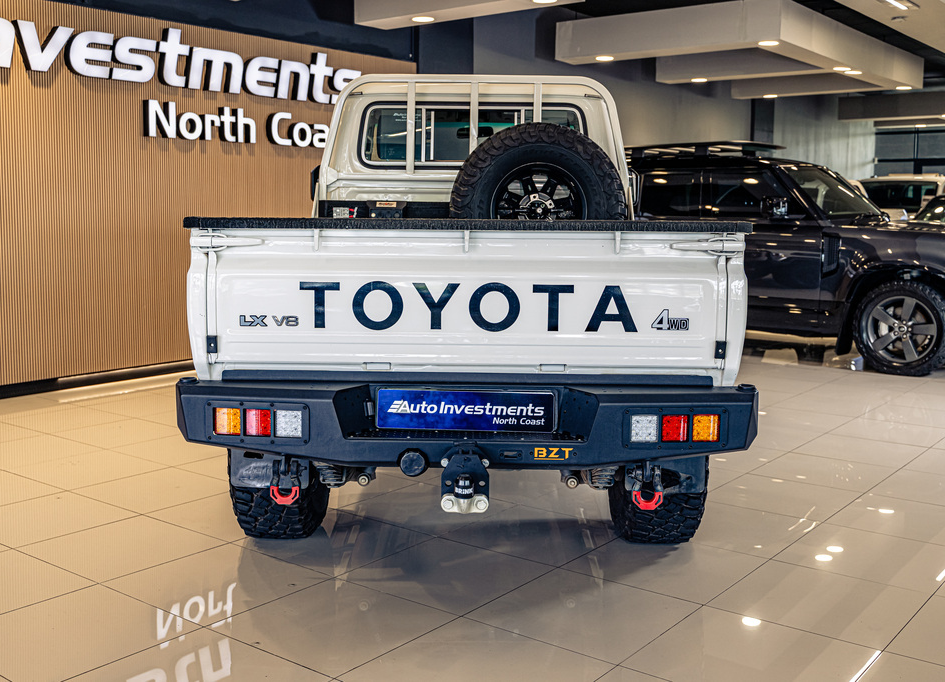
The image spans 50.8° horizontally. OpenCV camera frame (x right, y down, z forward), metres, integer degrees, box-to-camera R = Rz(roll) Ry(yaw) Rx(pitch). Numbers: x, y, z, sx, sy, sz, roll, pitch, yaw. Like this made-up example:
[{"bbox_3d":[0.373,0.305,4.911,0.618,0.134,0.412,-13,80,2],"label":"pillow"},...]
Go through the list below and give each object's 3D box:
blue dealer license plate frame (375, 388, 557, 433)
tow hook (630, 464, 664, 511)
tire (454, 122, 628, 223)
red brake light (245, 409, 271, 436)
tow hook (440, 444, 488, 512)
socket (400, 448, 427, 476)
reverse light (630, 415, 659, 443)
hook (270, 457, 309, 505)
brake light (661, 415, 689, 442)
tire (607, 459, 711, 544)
[{"bbox_3d":[-0.016,0.206,2.940,0.540,0.130,0.025,1,7,1],"label":"blue dealer license plate frame"},{"bbox_3d":[0.512,0.431,2.925,0.105,0.137,0.050,1,7,1],"label":"tow hook"},{"bbox_3d":[0.303,-0.605,4.640,0.815,0.815,0.280,1,7,1],"label":"tire"},{"bbox_3d":[-0.619,0.236,2.875,0.080,0.080,0.030,1,7,7],"label":"red brake light"},{"bbox_3d":[-0.022,0.391,2.769,0.133,0.172,0.190,1,7,1],"label":"tow hook"},{"bbox_3d":[-0.170,0.351,2.870,0.083,0.083,0.055,1,7,1],"label":"socket"},{"bbox_3d":[0.493,0.252,2.850,0.080,0.080,0.030,0,7,-5],"label":"reverse light"},{"bbox_3d":[-0.541,0.418,2.940,0.112,0.140,0.050,1,7,1],"label":"hook"},{"bbox_3d":[0.585,0.253,2.860,0.080,0.080,0.030,0,7,-5],"label":"brake light"},{"bbox_3d":[0.754,0.421,4.123,0.285,0.820,0.820,1,7,1],"label":"tire"}]

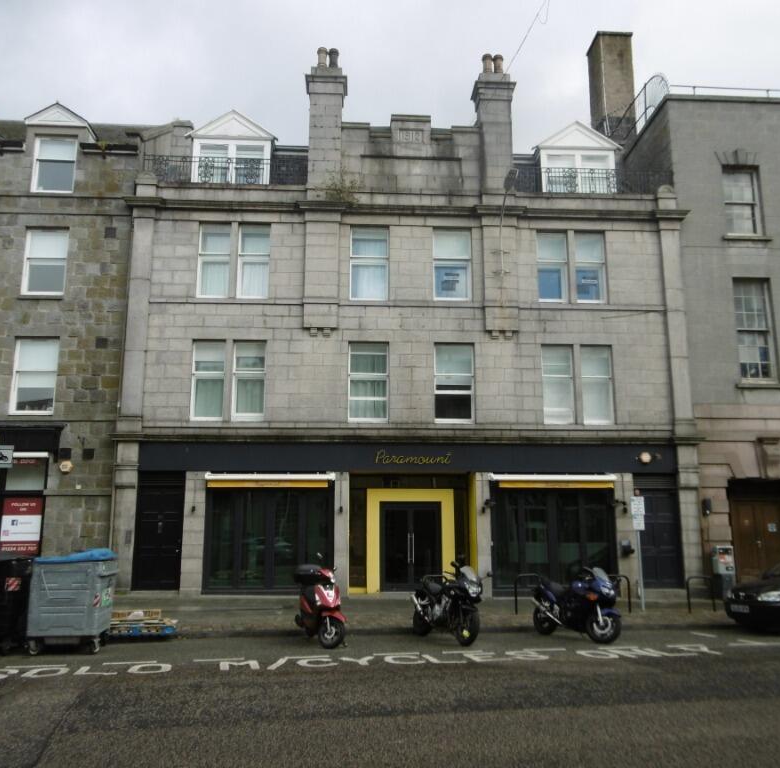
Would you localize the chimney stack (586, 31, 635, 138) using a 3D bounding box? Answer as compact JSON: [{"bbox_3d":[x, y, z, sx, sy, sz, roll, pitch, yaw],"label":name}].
[{"bbox_3d":[7.436,-9.564,23.728,1.130,4.100,1.100,0,-11,-3],"label":"chimney stack"}]

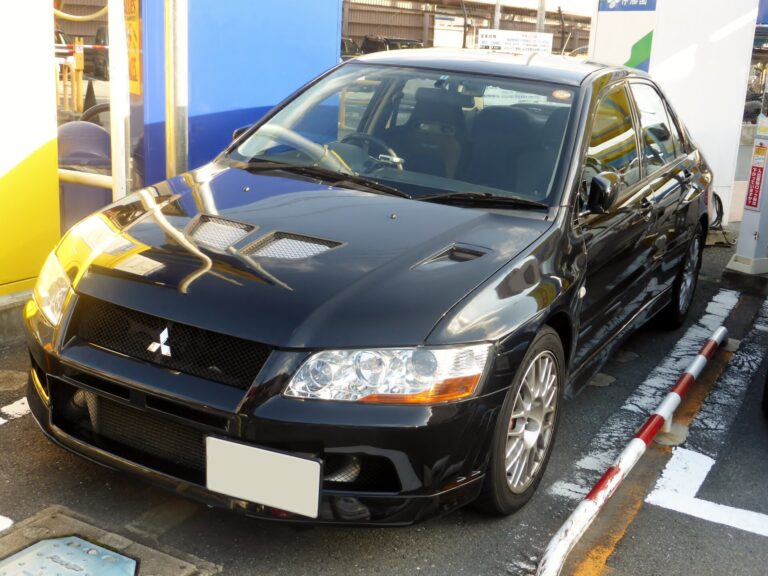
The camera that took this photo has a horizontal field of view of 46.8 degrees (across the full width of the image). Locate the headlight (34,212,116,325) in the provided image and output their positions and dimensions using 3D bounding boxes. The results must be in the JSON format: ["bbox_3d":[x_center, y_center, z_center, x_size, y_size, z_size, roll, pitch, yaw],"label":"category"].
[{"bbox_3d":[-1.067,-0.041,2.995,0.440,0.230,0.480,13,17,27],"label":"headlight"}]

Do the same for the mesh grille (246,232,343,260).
[{"bbox_3d":[-0.283,-0.108,2.716,0.270,0.050,0.210,13,29,27],"label":"mesh grille"}]

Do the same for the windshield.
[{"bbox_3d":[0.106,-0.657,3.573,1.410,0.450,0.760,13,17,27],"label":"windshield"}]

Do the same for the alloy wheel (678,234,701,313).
[{"bbox_3d":[1.674,-0.089,5.123,0.190,0.470,0.470,13,17,27],"label":"alloy wheel"}]

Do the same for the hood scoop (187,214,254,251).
[{"bbox_3d":[-0.553,-0.168,2.856,0.260,0.050,0.220,13,29,27],"label":"hood scoop"}]

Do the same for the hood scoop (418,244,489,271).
[{"bbox_3d":[0.202,-0.068,2.607,0.150,0.050,0.220,13,29,27],"label":"hood scoop"}]

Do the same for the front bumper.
[{"bbox_3d":[-0.565,0.301,2.693,1.740,0.480,0.570,13,17,27],"label":"front bumper"}]

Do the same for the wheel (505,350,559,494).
[{"bbox_3d":[0.399,0.414,2.884,0.190,0.470,0.470,13,17,27],"label":"wheel"}]

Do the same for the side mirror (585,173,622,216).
[{"bbox_3d":[0.802,-0.351,3.210,0.160,0.160,0.160,13,17,27],"label":"side mirror"}]

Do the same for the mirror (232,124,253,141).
[{"bbox_3d":[-0.642,-0.679,3.982,0.160,0.150,0.150,13,17,27],"label":"mirror"}]

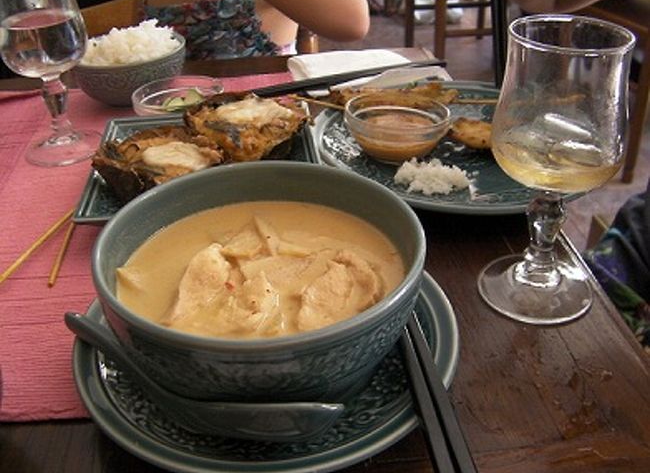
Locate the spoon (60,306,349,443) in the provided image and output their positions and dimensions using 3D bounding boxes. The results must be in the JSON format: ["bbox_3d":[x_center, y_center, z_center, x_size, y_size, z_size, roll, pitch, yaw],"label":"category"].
[{"bbox_3d":[-0.056,0.064,0.330,0.134,0.041,0.052,1,70,-6],"label":"spoon"}]

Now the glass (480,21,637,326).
[{"bbox_3d":[0.124,-0.033,0.393,0.073,0.159,0.073,-2,34,0],"label":"glass"}]

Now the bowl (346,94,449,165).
[{"bbox_3d":[0.057,-0.081,0.564,0.083,0.034,0.083,-1,34,1],"label":"bowl"}]

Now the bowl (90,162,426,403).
[{"bbox_3d":[-0.031,0.029,0.375,0.164,0.068,0.164,-1,34,1],"label":"bowl"}]

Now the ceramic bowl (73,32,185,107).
[{"bbox_3d":[-0.187,-0.162,0.698,0.109,0.051,0.109,-2,34,0],"label":"ceramic bowl"}]

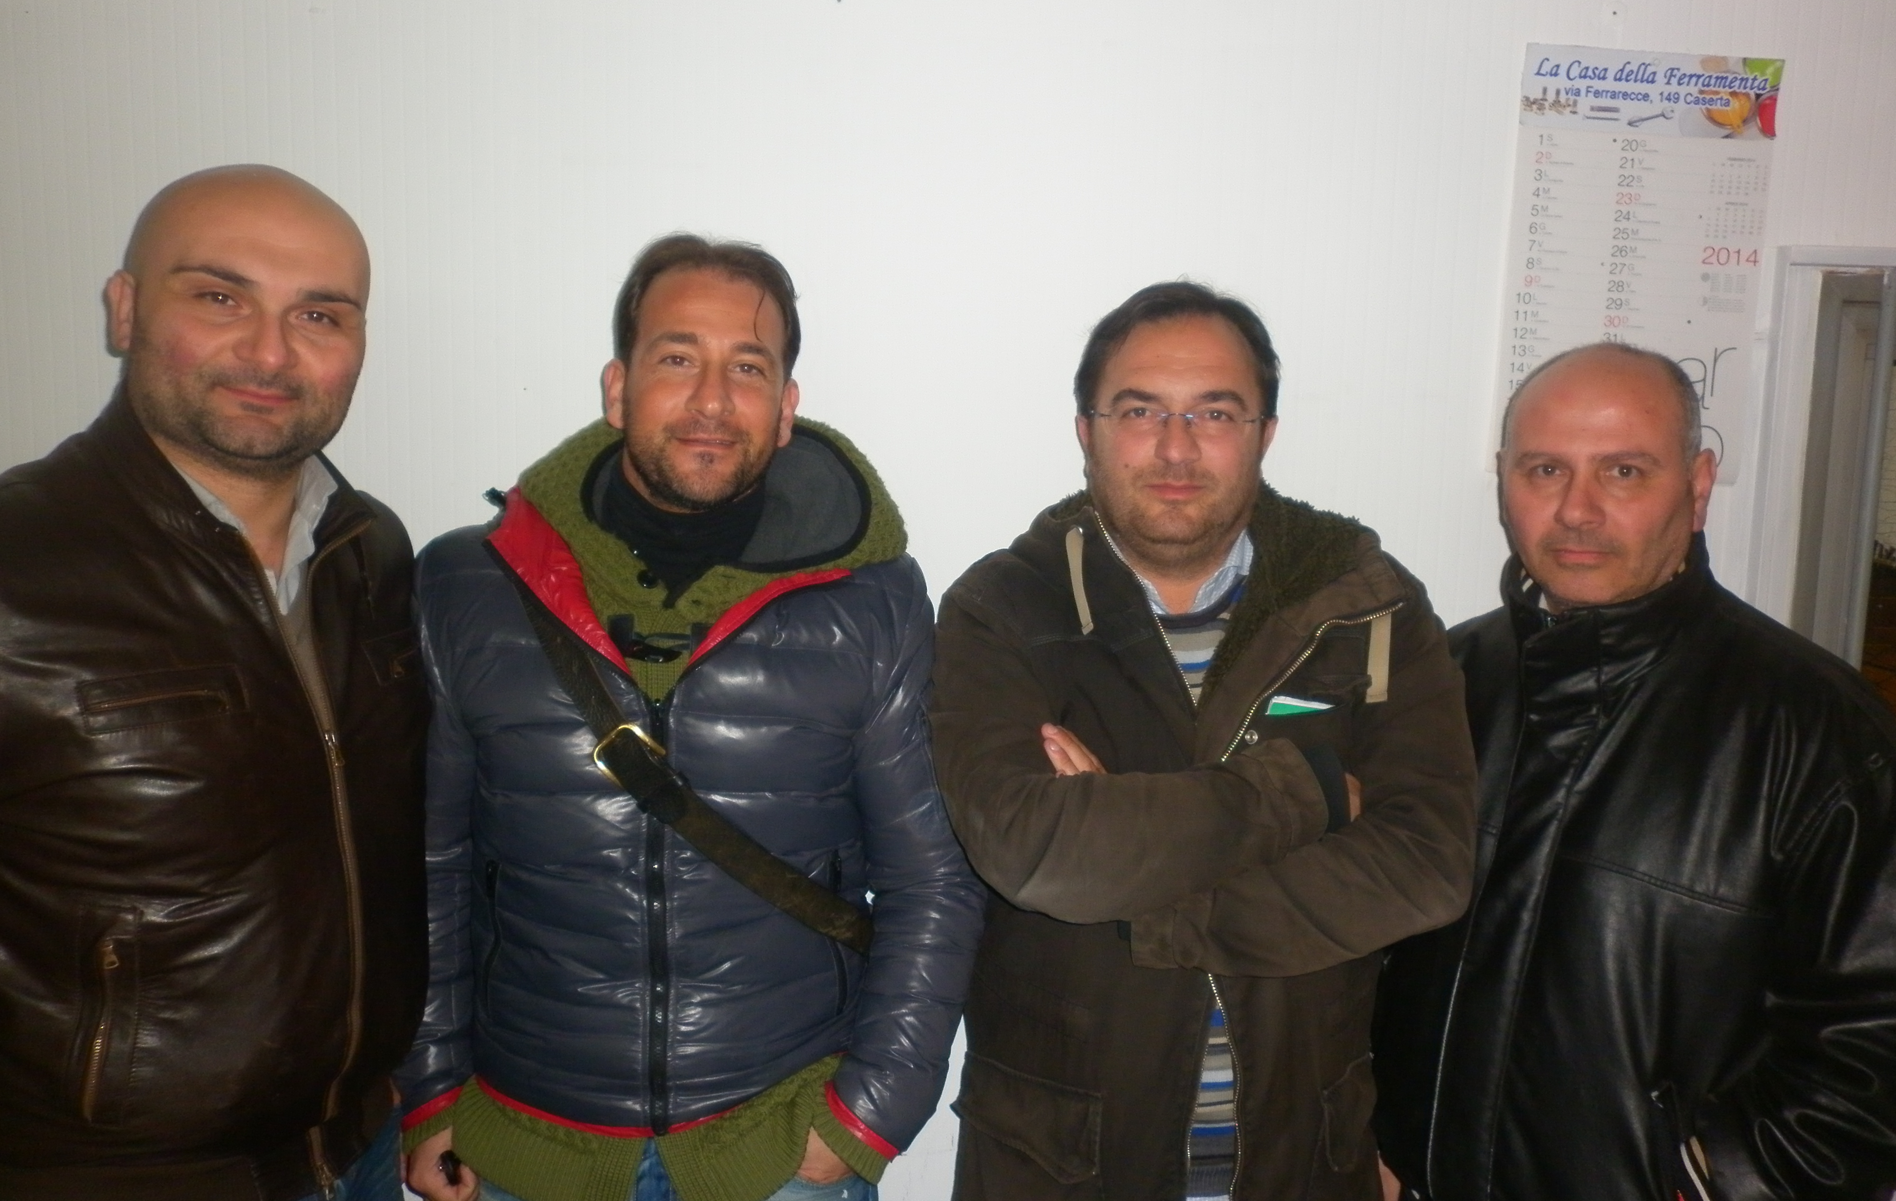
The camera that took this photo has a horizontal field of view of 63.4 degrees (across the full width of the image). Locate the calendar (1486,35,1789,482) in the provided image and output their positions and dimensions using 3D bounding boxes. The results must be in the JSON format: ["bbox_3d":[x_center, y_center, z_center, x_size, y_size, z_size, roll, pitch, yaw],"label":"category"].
[{"bbox_3d":[0.767,-0.371,1.714,0.290,0.470,0.010,3,6,-2],"label":"calendar"}]

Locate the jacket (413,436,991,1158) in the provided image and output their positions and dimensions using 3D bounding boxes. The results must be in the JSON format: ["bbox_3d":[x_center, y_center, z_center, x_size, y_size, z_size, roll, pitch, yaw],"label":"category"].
[{"bbox_3d":[-0.240,0.205,1.435,0.550,0.640,0.310,1,8,-5],"label":"jacket"}]

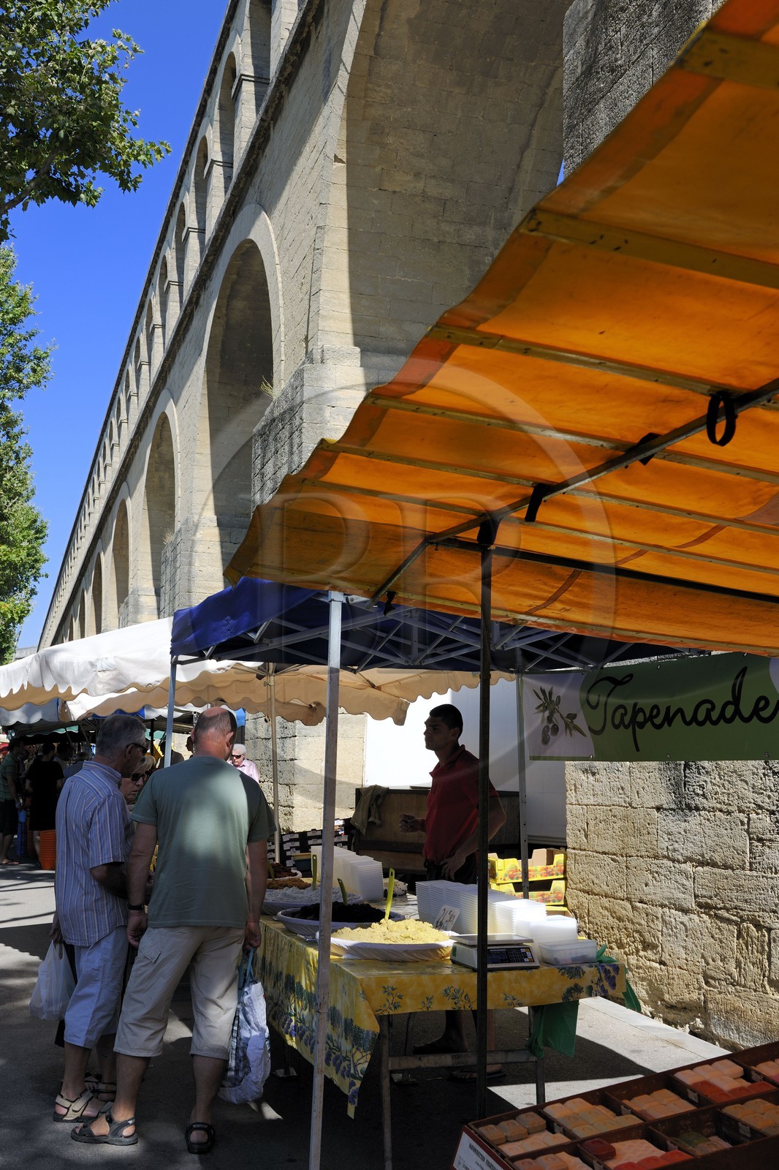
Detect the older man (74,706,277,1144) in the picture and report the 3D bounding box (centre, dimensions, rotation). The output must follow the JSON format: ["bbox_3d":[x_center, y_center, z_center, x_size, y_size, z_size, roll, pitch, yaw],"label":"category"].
[{"bbox_3d":[-0.870,1.361,4.673,0.730,1.720,0.480,3,-9,-17],"label":"older man"}]

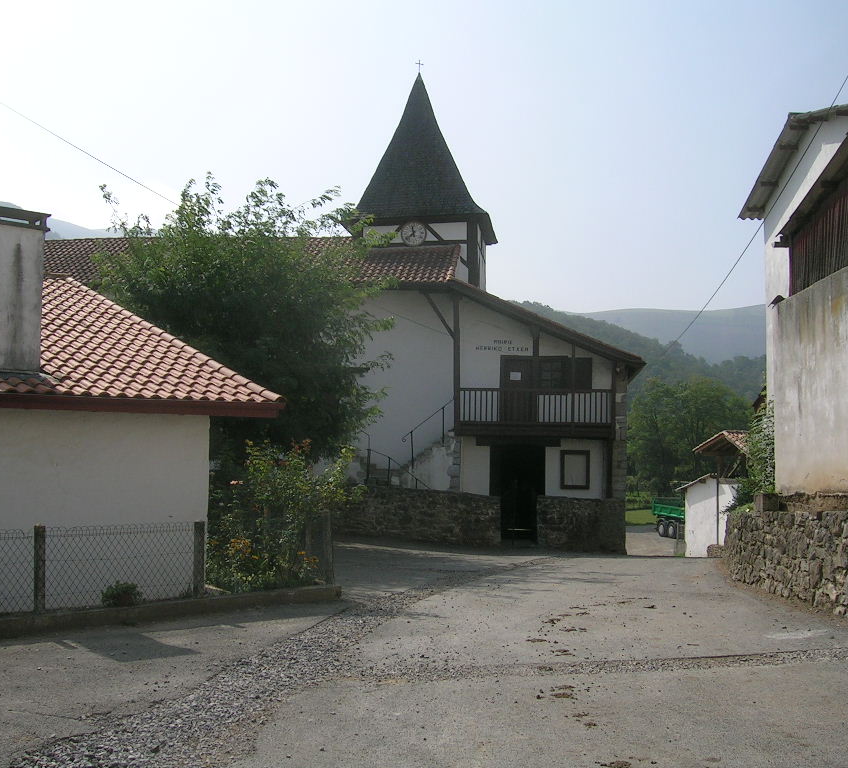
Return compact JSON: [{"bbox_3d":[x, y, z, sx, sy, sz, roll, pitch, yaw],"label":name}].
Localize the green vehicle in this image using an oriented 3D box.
[{"bbox_3d":[17.183,8.487,65.930,2.450,2.850,6.800,1,-5,-11],"label":"green vehicle"}]

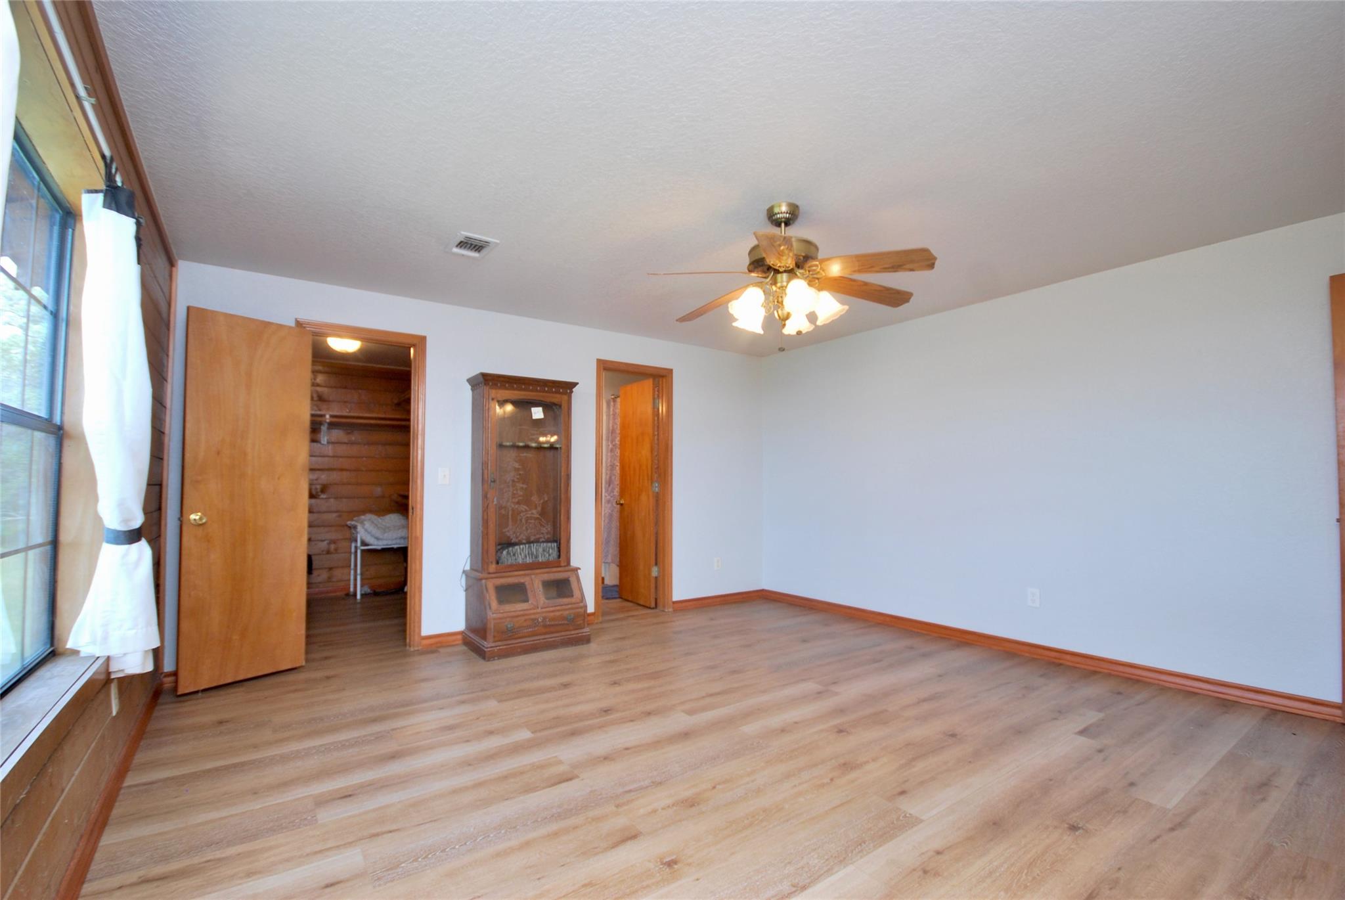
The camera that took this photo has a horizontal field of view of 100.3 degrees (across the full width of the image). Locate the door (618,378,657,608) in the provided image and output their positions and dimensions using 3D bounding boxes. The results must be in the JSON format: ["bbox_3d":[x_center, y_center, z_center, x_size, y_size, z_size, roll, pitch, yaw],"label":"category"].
[{"bbox_3d":[-0.338,0.383,5.187,0.040,2.031,0.600,2,-3,-35],"label":"door"}]

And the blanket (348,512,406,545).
[{"bbox_3d":[-2.835,0.784,5.487,0.566,0.277,0.404,2,-3,-35],"label":"blanket"}]

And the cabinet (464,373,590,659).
[{"bbox_3d":[-1.008,0.425,3.919,0.722,1.835,0.450,2,-3,-35],"label":"cabinet"}]

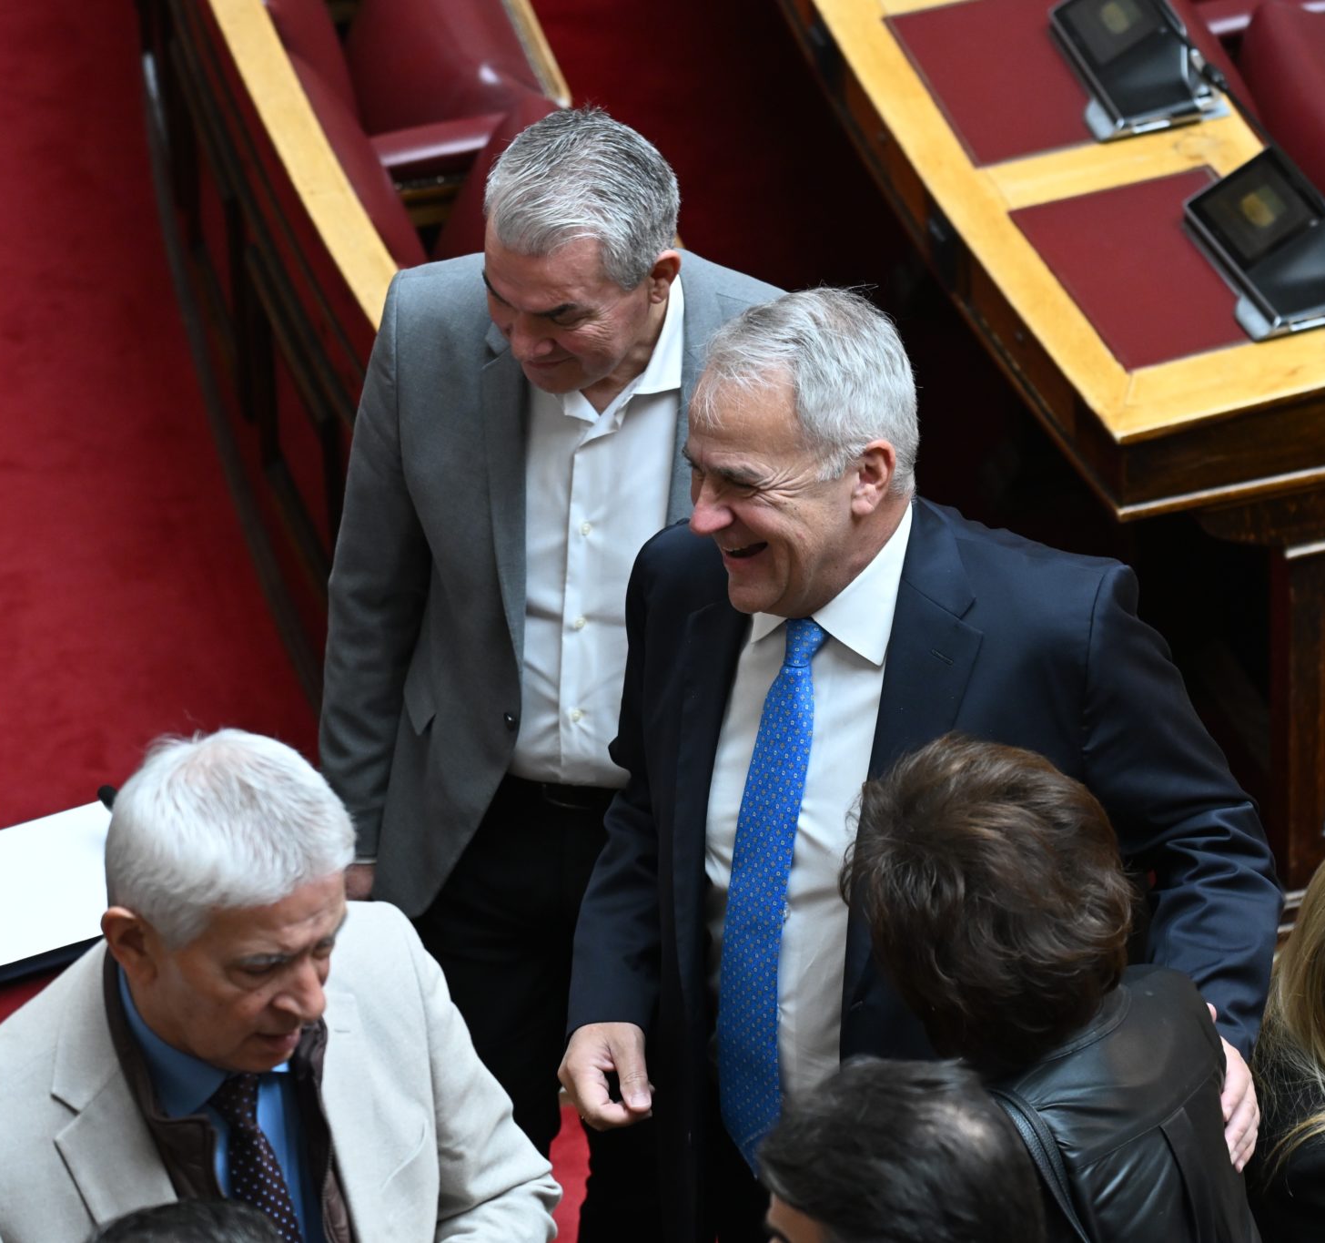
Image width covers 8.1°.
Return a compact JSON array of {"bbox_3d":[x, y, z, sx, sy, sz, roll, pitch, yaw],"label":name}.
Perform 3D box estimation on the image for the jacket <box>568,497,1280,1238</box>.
[{"bbox_3d":[0.261,0.212,8.663,0.680,0.780,0.460,13,38,21],"label":"jacket"}]

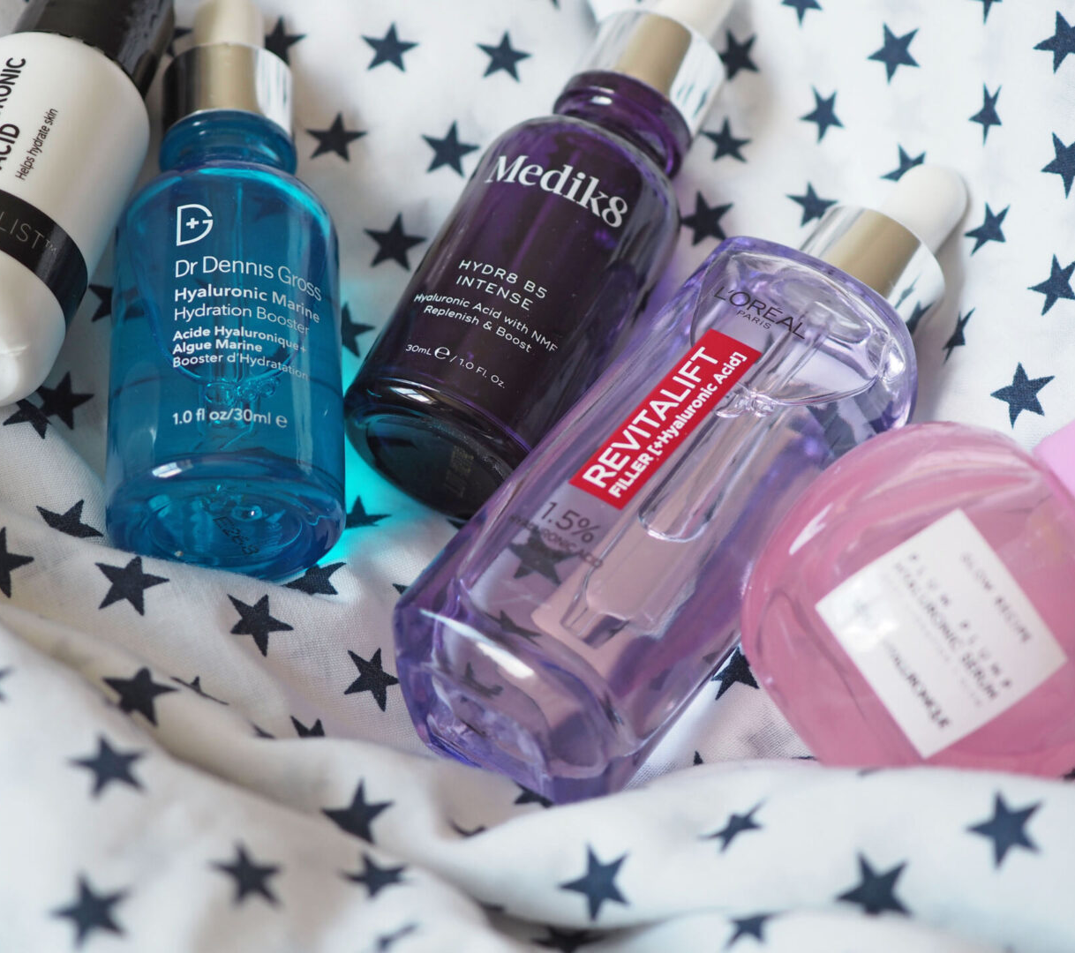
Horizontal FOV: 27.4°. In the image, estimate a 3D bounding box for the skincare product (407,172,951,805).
[{"bbox_3d":[0.027,-0.005,0.313,0.036,0.030,0.116,29,63,27],"label":"skincare product"}]

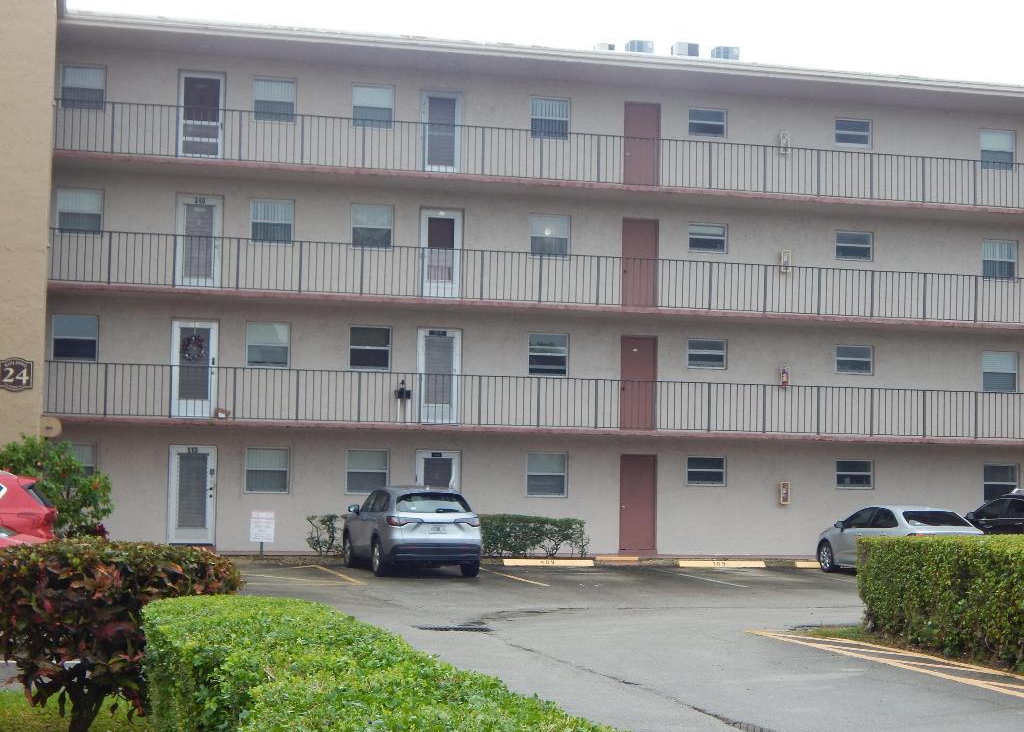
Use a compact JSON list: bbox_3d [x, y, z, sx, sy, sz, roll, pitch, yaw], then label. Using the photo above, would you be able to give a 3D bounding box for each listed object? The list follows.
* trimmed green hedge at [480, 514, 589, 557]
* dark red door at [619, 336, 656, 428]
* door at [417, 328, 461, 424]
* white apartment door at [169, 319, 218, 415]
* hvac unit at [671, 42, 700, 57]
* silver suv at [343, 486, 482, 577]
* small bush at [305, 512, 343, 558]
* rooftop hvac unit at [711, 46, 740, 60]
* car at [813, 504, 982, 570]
[{"bbox_3d":[0.322,3.467,36.713,2.580,0.890,0.950,2,-5,-14],"label":"trimmed green hedge"},{"bbox_3d":[2.841,0.391,40.101,0.860,2.070,0.090,2,-5,-14],"label":"dark red door"},{"bbox_3d":[-1.559,0.244,38.963,0.960,2.070,0.090,2,-5,-14],"label":"door"},{"bbox_3d":[-6.612,0.074,37.656,0.960,2.070,0.090,2,-5,-14],"label":"white apartment door"},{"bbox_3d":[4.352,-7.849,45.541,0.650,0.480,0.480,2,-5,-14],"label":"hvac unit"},{"bbox_3d":[-1.869,3.034,33.414,1.860,1.610,4.570,2,-5,-15],"label":"silver suv"},{"bbox_3d":[-3.667,3.356,35.783,0.860,0.860,0.750,2,-5,-14],"label":"small bush"},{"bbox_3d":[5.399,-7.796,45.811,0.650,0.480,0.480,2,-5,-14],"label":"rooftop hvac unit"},{"bbox_3d":[7.695,3.502,36.039,1.790,1.440,4.630,2,-5,-16],"label":"car"}]

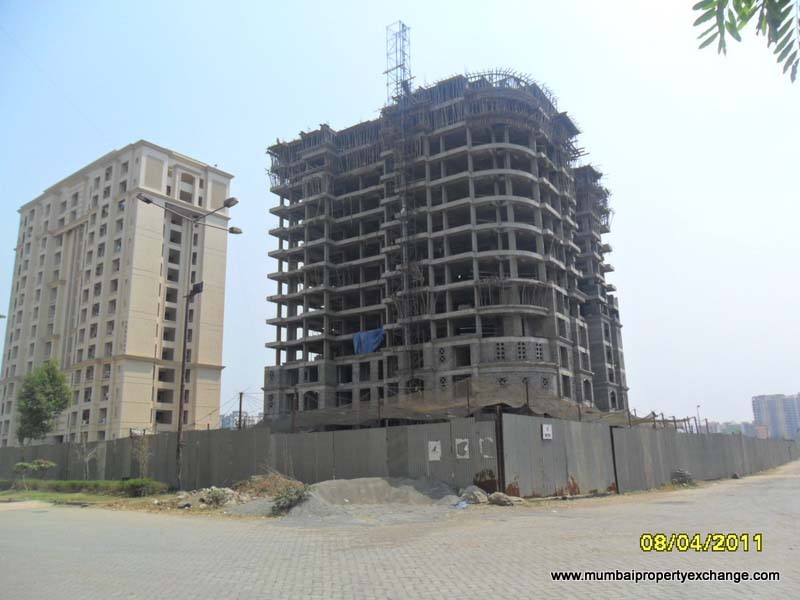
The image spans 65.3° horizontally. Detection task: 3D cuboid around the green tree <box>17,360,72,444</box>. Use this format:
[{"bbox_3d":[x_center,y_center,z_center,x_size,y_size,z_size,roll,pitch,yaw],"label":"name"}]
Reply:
[{"bbox_3d":[-24.587,8.108,42.835,3.373,7.916,3.373,6,-15,-29],"label":"green tree"}]

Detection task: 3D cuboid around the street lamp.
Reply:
[{"bbox_3d":[-7.183,1.499,23.259,2.625,10.634,4.950,-10,-16,33],"label":"street lamp"}]

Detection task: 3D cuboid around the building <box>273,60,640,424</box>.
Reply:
[{"bbox_3d":[7.474,0.275,86.572,37.700,41.200,38.600,-9,-15,31],"label":"building"}]

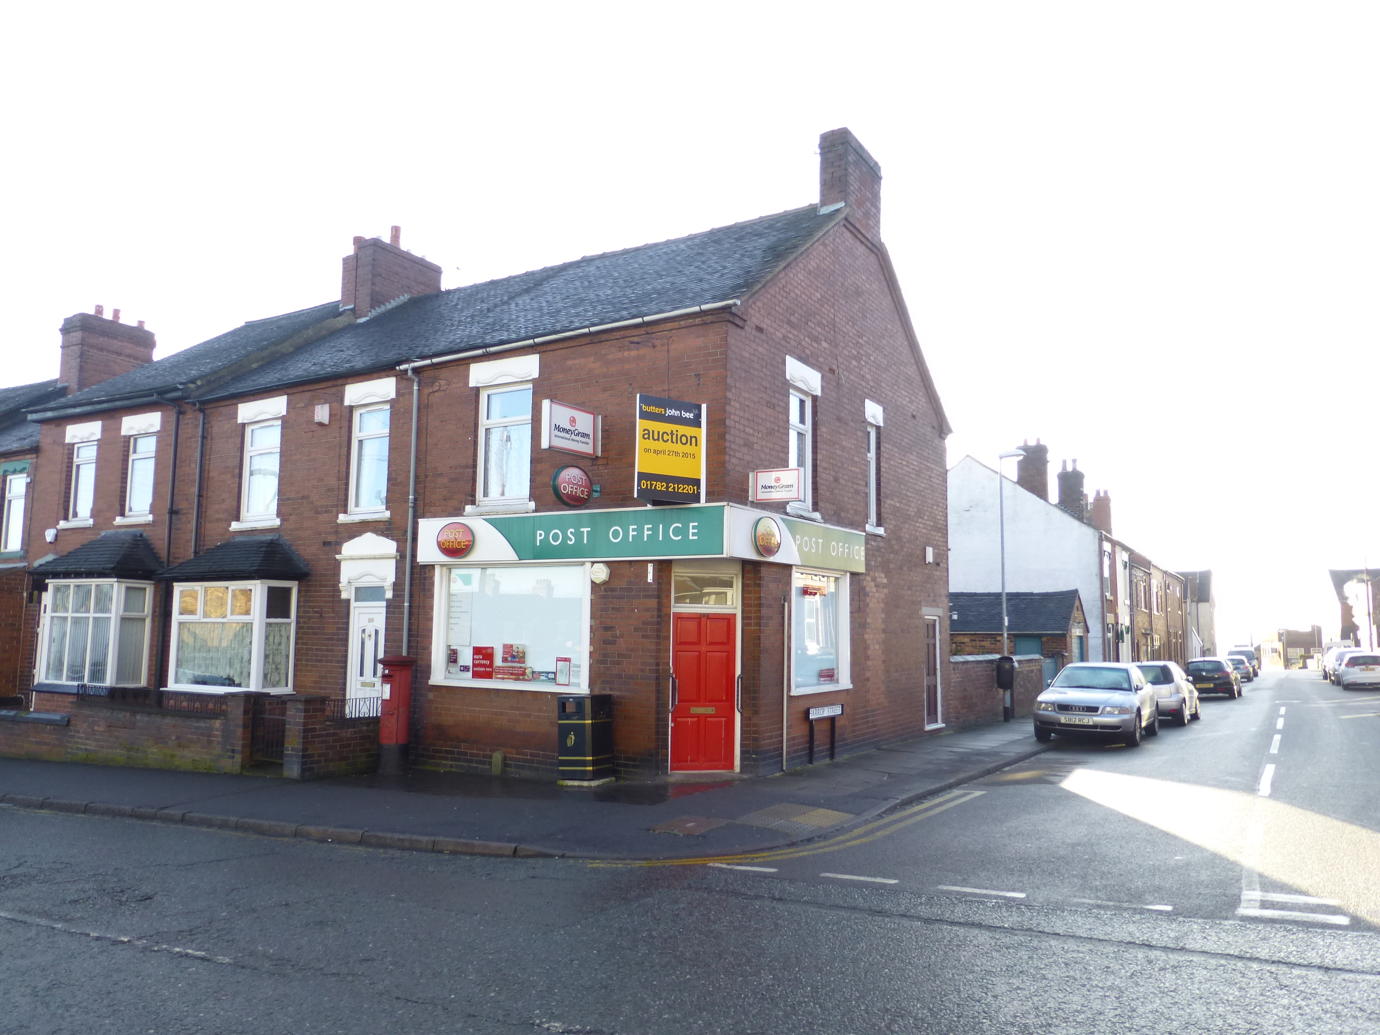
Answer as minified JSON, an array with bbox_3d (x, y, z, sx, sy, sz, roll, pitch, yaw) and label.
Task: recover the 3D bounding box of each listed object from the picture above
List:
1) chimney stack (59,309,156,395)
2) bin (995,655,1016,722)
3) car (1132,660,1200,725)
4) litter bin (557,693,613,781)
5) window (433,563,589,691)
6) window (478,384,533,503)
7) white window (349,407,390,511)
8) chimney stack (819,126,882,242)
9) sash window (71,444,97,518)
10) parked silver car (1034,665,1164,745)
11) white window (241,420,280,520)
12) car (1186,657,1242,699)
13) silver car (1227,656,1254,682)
[{"bbox_3d":[-16.955,-4.566,27.885,1.150,2.500,2.100,-3,-7,31],"label":"chimney stack"},{"bbox_3d":[7.006,3.821,21.265,0.439,1.472,0.449,-1,-6,16],"label":"bin"},{"bbox_3d":[11.163,4.162,23.127,1.730,1.440,4.150,-3,-8,34],"label":"car"},{"bbox_3d":[-1.271,2.670,11.659,0.526,0.985,0.517,-8,-9,31],"label":"litter bin"},{"bbox_3d":[-2.486,1.498,13.121,2.847,1.706,0.195,-3,-7,31],"label":"window"},{"bbox_3d":[-2.574,-1.029,13.579,1.065,1.685,0.100,-3,-7,32],"label":"window"},{"bbox_3d":[-4.984,-0.902,15.068,0.959,1.719,0.100,-3,-7,32],"label":"white window"},{"bbox_3d":[2.745,-5.484,16.162,0.468,1.482,1.589,-3,-7,31],"label":"chimney stack"},{"bbox_3d":[-12.083,-0.737,19.206,1.000,1.560,0.100,-3,-7,31],"label":"sash window"},{"bbox_3d":[8.001,3.574,18.739,1.735,1.420,4.480,-3,-8,32],"label":"parked silver car"},{"bbox_3d":[-7.344,-0.788,16.545,1.094,1.731,0.100,-3,-7,32],"label":"white window"},{"bbox_3d":[19.641,6.004,36.075,1.740,1.450,4.150,-3,-7,32],"label":"car"},{"bbox_3d":[31.682,8.713,55.574,1.720,1.430,4.200,-3,-7,32],"label":"silver car"}]

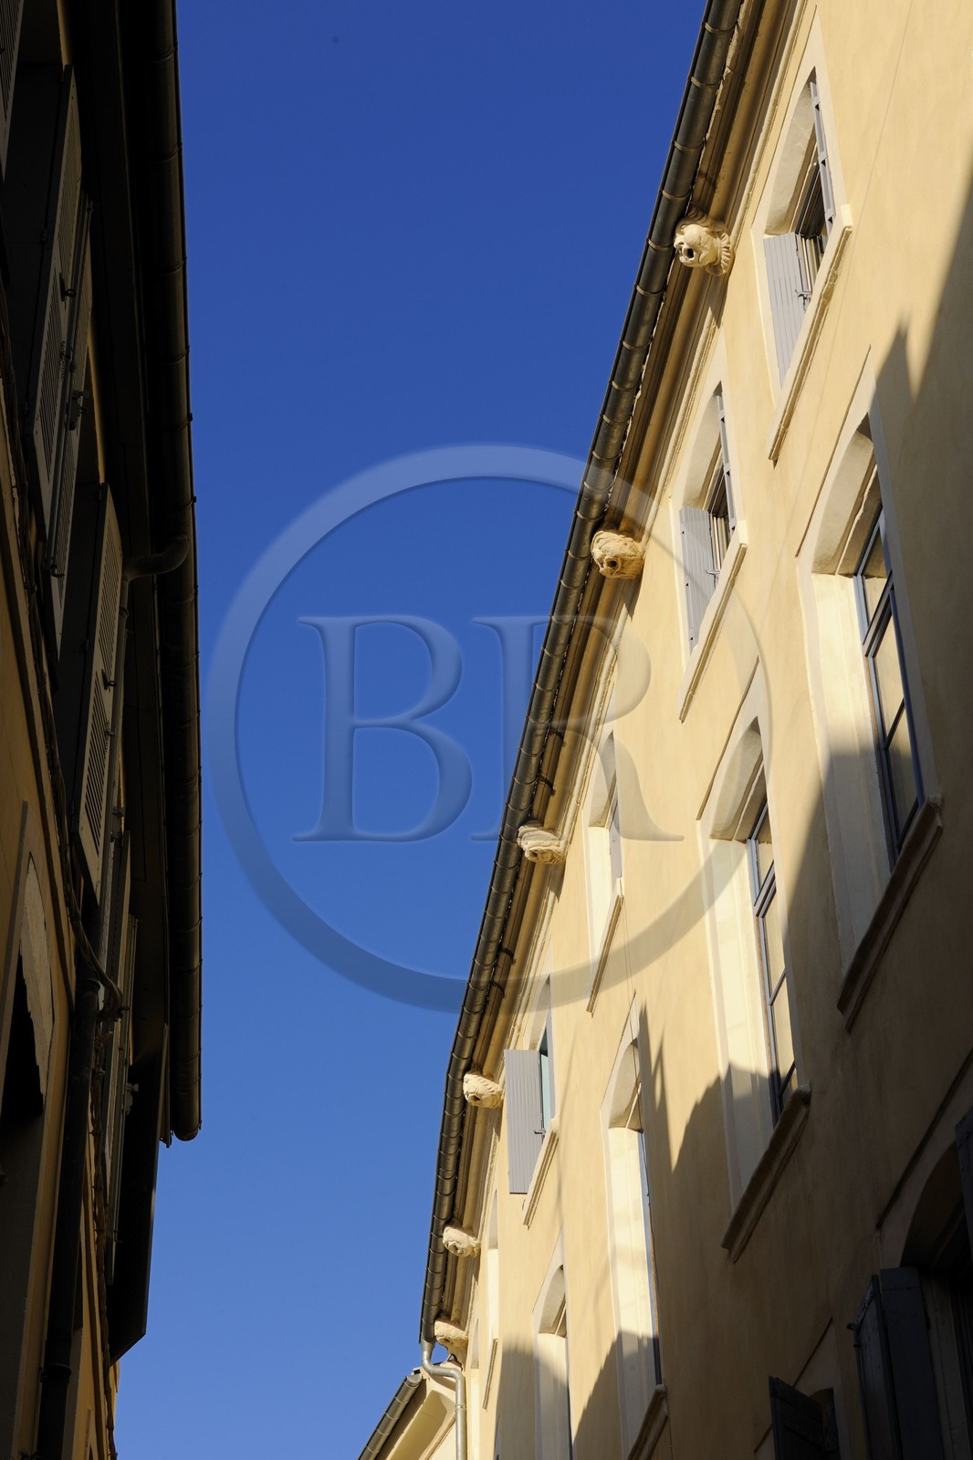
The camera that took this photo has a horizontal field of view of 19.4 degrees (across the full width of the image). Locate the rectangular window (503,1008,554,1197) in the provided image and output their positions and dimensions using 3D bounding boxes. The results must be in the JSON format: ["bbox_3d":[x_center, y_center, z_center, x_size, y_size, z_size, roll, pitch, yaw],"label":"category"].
[{"bbox_3d":[0.382,2.689,21.369,0.304,1.288,1.187,3,-35,-6],"label":"rectangular window"}]

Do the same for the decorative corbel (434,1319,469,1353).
[{"bbox_3d":[-0.343,5.988,28.028,0.320,0.280,0.240,1,-35,-3],"label":"decorative corbel"}]

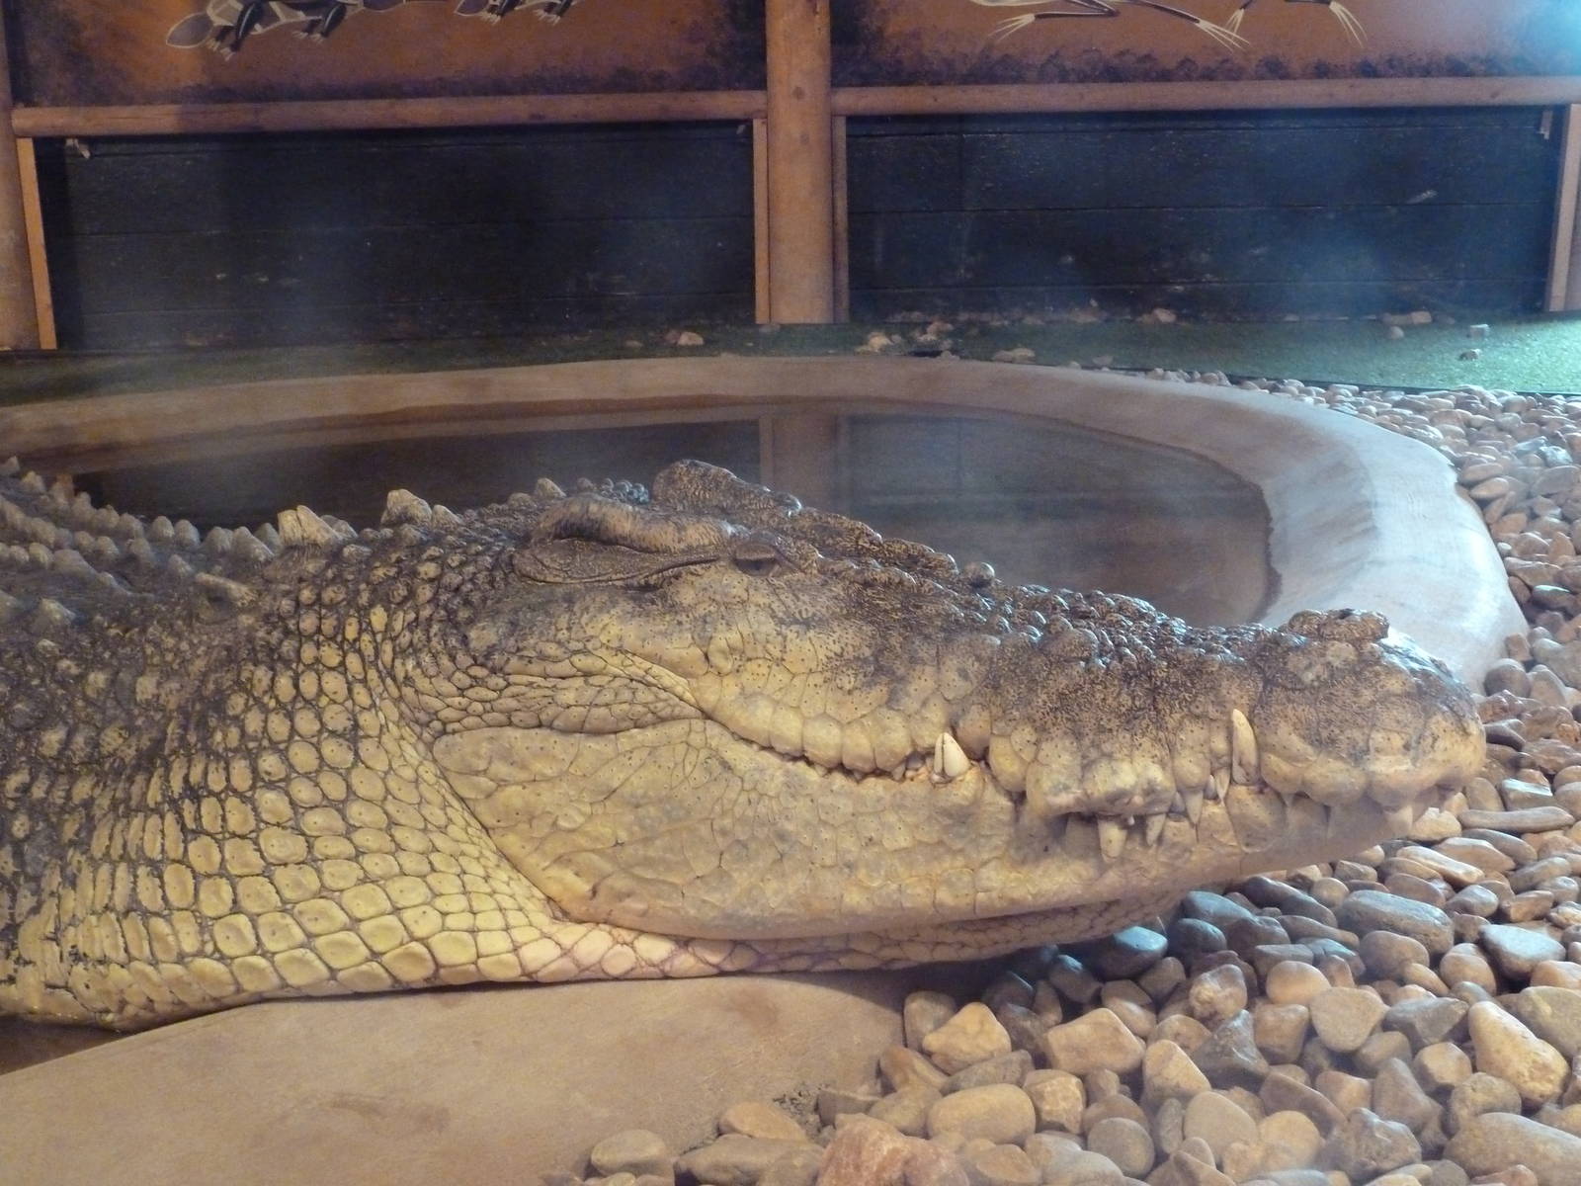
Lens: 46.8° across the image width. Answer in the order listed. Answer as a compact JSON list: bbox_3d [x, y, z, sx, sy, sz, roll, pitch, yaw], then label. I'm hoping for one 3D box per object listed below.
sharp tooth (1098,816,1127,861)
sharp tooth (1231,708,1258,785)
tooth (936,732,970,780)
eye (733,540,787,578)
[{"bbox_3d":[0.221,0.166,1.250,0.018,0.029,0.017,3,16,13],"label":"sharp tooth"},{"bbox_3d":[0.310,0.104,1.247,0.018,0.050,0.018,-2,15,15],"label":"sharp tooth"},{"bbox_3d":[0.113,0.111,1.257,0.022,0.031,0.019,3,16,13],"label":"tooth"},{"bbox_3d":[-0.020,-0.026,1.296,0.038,0.025,0.020,3,1,13],"label":"eye"}]

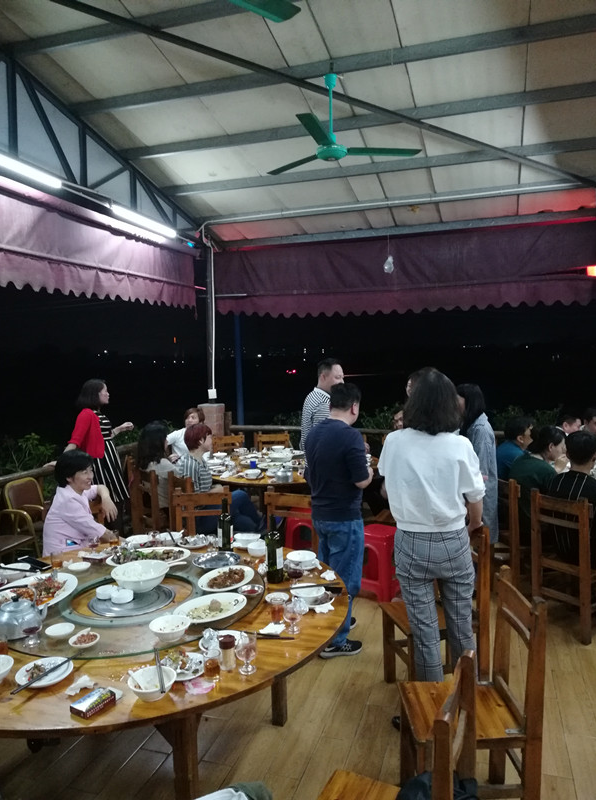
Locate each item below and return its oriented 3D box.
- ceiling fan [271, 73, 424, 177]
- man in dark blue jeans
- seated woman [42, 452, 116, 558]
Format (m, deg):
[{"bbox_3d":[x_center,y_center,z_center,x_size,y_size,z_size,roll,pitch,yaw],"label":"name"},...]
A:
[{"bbox_3d":[0.232,-2.088,4.389,1.300,0.640,1.240,1,4,18],"label":"ceiling fan"},{"bbox_3d":[0.259,0.702,3.737,0.400,1.620,0.480,-4,5,-36],"label":"man in dark blue jeans"},{"bbox_3d":[-1.102,0.921,3.499,0.640,1.270,0.480,-1,4,5],"label":"seated woman"}]

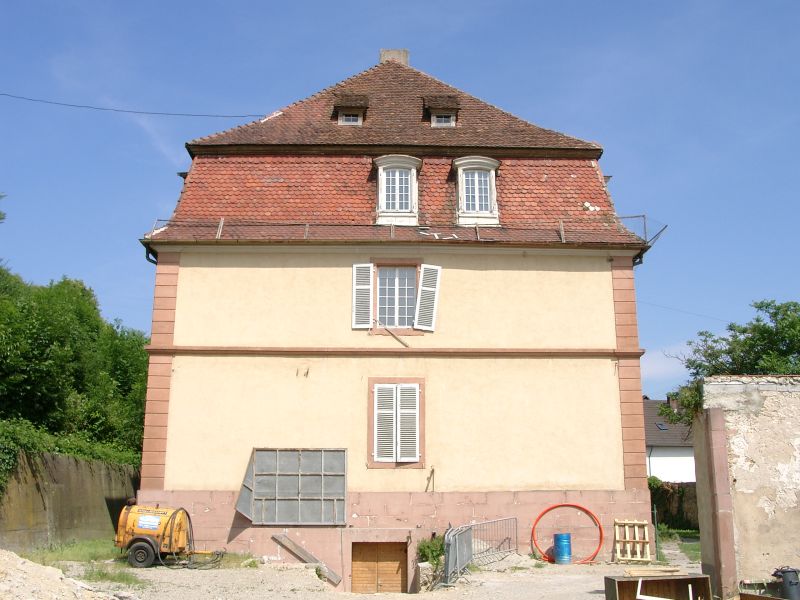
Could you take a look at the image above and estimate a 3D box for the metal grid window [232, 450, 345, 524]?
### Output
[{"bbox_3d":[-2.809,4.878,20.535,2.828,1.978,0.600,0,-13,-2],"label":"metal grid window"}]

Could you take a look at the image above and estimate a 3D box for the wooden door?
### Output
[{"bbox_3d":[-0.525,6.960,20.487,1.439,1.251,0.100,0,-13,-2],"label":"wooden door"}]

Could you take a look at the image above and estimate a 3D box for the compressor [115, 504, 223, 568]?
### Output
[{"bbox_3d":[-5.549,5.761,19.294,2.528,1.461,1.300,-1,-13,4],"label":"compressor"}]

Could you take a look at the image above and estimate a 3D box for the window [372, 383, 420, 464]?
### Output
[{"bbox_3d":[-0.074,3.335,21.300,1.261,2.147,0.150,0,-13,-2],"label":"window"}]

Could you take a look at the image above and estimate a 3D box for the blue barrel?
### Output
[{"bbox_3d":[4.185,6.399,20.268,0.451,0.712,0.451,0,-13,-2],"label":"blue barrel"}]

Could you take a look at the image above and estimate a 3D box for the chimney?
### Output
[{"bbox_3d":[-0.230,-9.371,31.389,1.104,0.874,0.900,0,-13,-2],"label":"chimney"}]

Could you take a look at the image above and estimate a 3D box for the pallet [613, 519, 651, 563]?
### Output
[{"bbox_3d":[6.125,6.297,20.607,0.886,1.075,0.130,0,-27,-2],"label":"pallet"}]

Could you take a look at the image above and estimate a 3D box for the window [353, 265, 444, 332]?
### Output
[{"bbox_3d":[-0.077,-0.071,22.100,2.510,1.972,0.220,0,-13,-2],"label":"window"}]

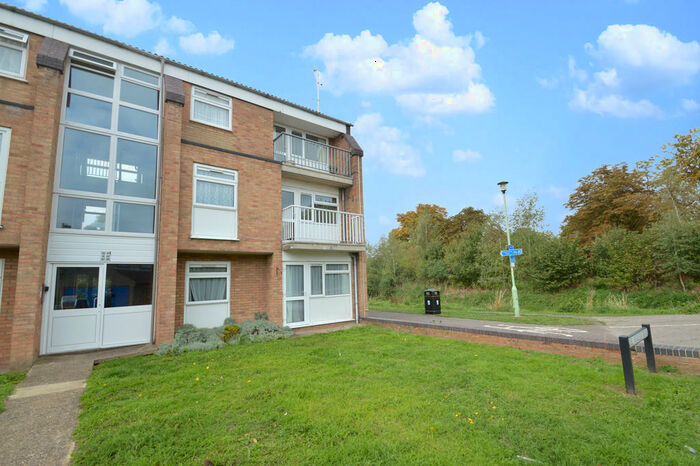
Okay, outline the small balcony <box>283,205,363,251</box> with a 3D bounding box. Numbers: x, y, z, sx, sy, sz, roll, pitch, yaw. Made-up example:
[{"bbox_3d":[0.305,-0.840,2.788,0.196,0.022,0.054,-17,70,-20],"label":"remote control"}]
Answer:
[{"bbox_3d":[-0.786,-0.156,9.784,2.839,1.105,0.600,4,-9,-38],"label":"small balcony"}]

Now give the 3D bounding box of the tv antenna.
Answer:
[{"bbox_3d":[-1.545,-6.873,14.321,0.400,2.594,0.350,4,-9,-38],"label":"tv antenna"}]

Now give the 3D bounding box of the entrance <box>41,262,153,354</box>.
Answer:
[{"bbox_3d":[-5.855,1.726,6.921,1.964,1.999,0.150,4,-9,-38],"label":"entrance"}]

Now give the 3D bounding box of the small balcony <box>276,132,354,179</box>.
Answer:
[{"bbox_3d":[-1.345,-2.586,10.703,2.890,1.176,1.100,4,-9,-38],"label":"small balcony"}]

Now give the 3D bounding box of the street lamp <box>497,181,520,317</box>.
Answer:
[{"bbox_3d":[6.007,0.524,10.912,0.450,5.062,0.450,-6,-8,28],"label":"street lamp"}]

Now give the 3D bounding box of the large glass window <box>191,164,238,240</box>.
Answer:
[{"bbox_3d":[-3.681,-0.822,8.021,1.169,2.006,0.100,4,-9,-38],"label":"large glass window"}]

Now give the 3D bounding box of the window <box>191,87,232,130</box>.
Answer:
[{"bbox_3d":[-4.225,-3.794,8.941,1.150,1.080,0.100,4,-9,-38],"label":"window"}]

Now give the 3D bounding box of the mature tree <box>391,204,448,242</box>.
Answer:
[{"bbox_3d":[8.017,1.163,33.410,6.800,9.288,6.800,-2,-7,0],"label":"mature tree"}]

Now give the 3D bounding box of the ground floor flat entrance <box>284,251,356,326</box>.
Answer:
[{"bbox_3d":[-0.971,1.833,9.833,2.772,2.386,0.150,4,-9,-38],"label":"ground floor flat entrance"}]

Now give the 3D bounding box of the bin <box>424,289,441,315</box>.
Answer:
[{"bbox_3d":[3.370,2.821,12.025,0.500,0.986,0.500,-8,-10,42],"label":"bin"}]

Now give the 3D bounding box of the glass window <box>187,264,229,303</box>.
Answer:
[{"bbox_3d":[-3.953,1.400,8.168,1.139,1.135,0.100,4,-9,-38],"label":"glass window"}]

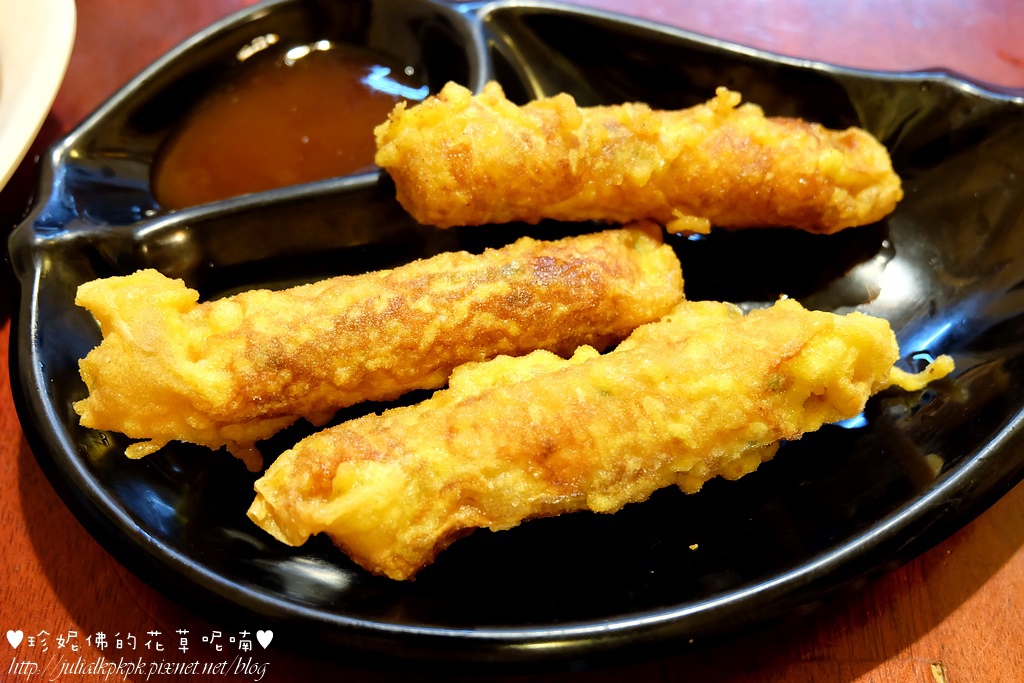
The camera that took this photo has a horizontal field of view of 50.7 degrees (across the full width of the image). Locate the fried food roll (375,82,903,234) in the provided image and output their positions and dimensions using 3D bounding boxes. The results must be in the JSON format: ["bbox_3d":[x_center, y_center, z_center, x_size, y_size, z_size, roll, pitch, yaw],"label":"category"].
[{"bbox_3d":[0.030,-0.041,0.259,0.123,0.028,0.030,3,46,3],"label":"fried food roll"}]

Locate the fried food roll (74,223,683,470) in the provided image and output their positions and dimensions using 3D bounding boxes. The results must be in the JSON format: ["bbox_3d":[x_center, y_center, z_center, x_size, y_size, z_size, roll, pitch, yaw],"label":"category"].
[{"bbox_3d":[-0.025,-0.006,0.225,0.124,0.028,0.031,-9,47,-9],"label":"fried food roll"}]

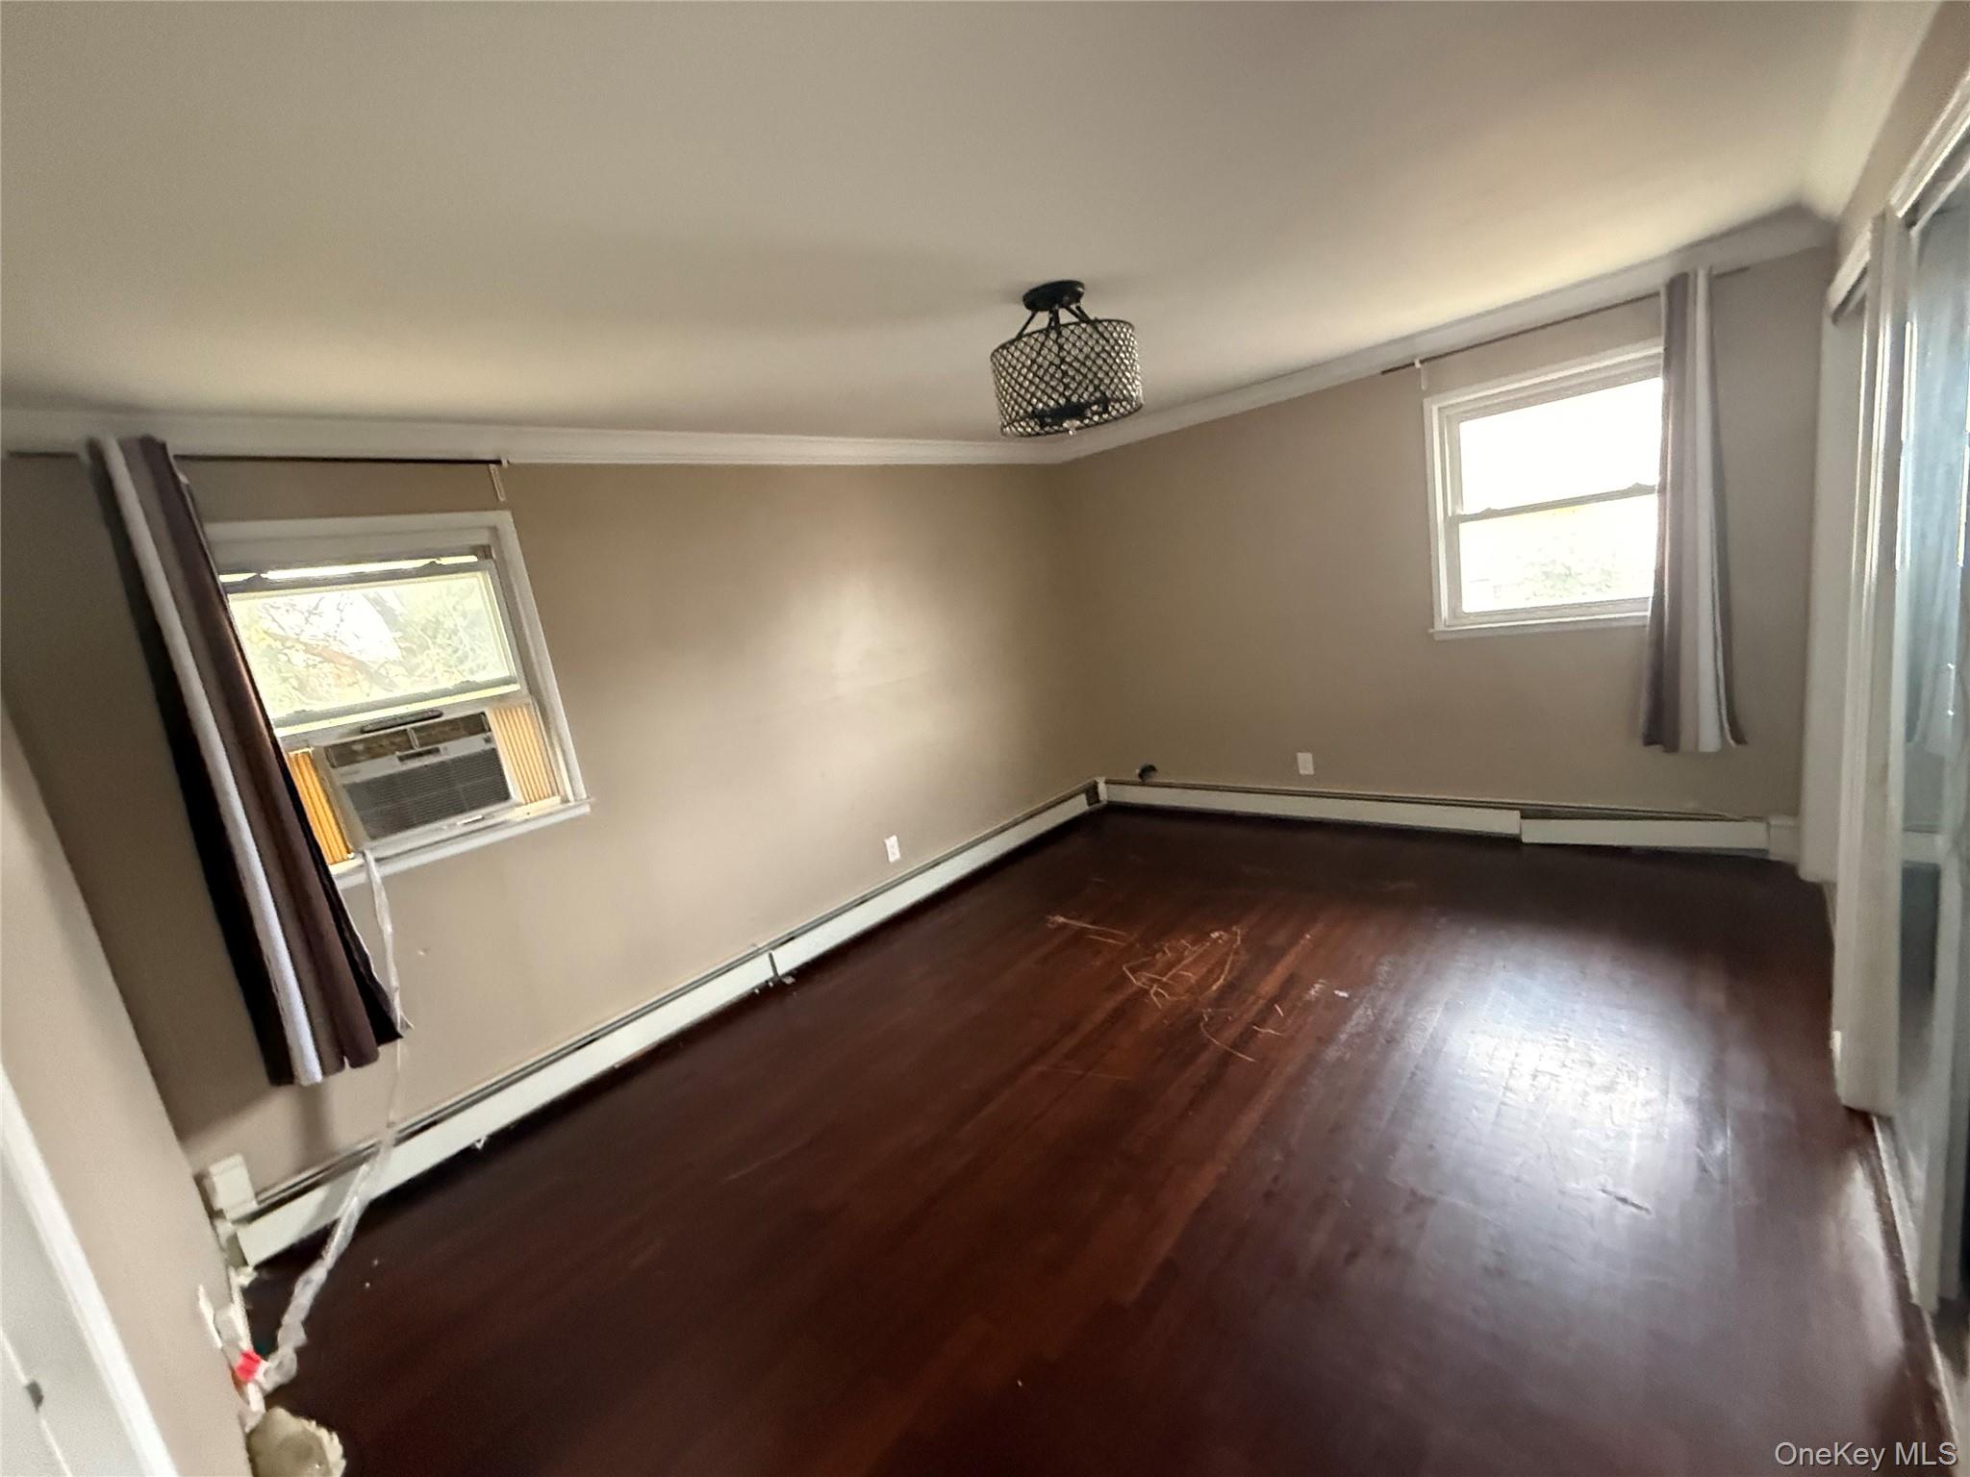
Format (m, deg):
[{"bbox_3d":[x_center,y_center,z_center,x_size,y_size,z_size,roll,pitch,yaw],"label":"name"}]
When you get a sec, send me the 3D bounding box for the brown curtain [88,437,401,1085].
[{"bbox_3d":[-2.118,0.117,2.264,0.140,1.860,0.330,1,15,43],"label":"brown curtain"}]

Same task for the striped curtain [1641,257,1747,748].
[{"bbox_3d":[2.778,-0.844,3.119,0.310,1.840,0.140,1,15,43],"label":"striped curtain"}]

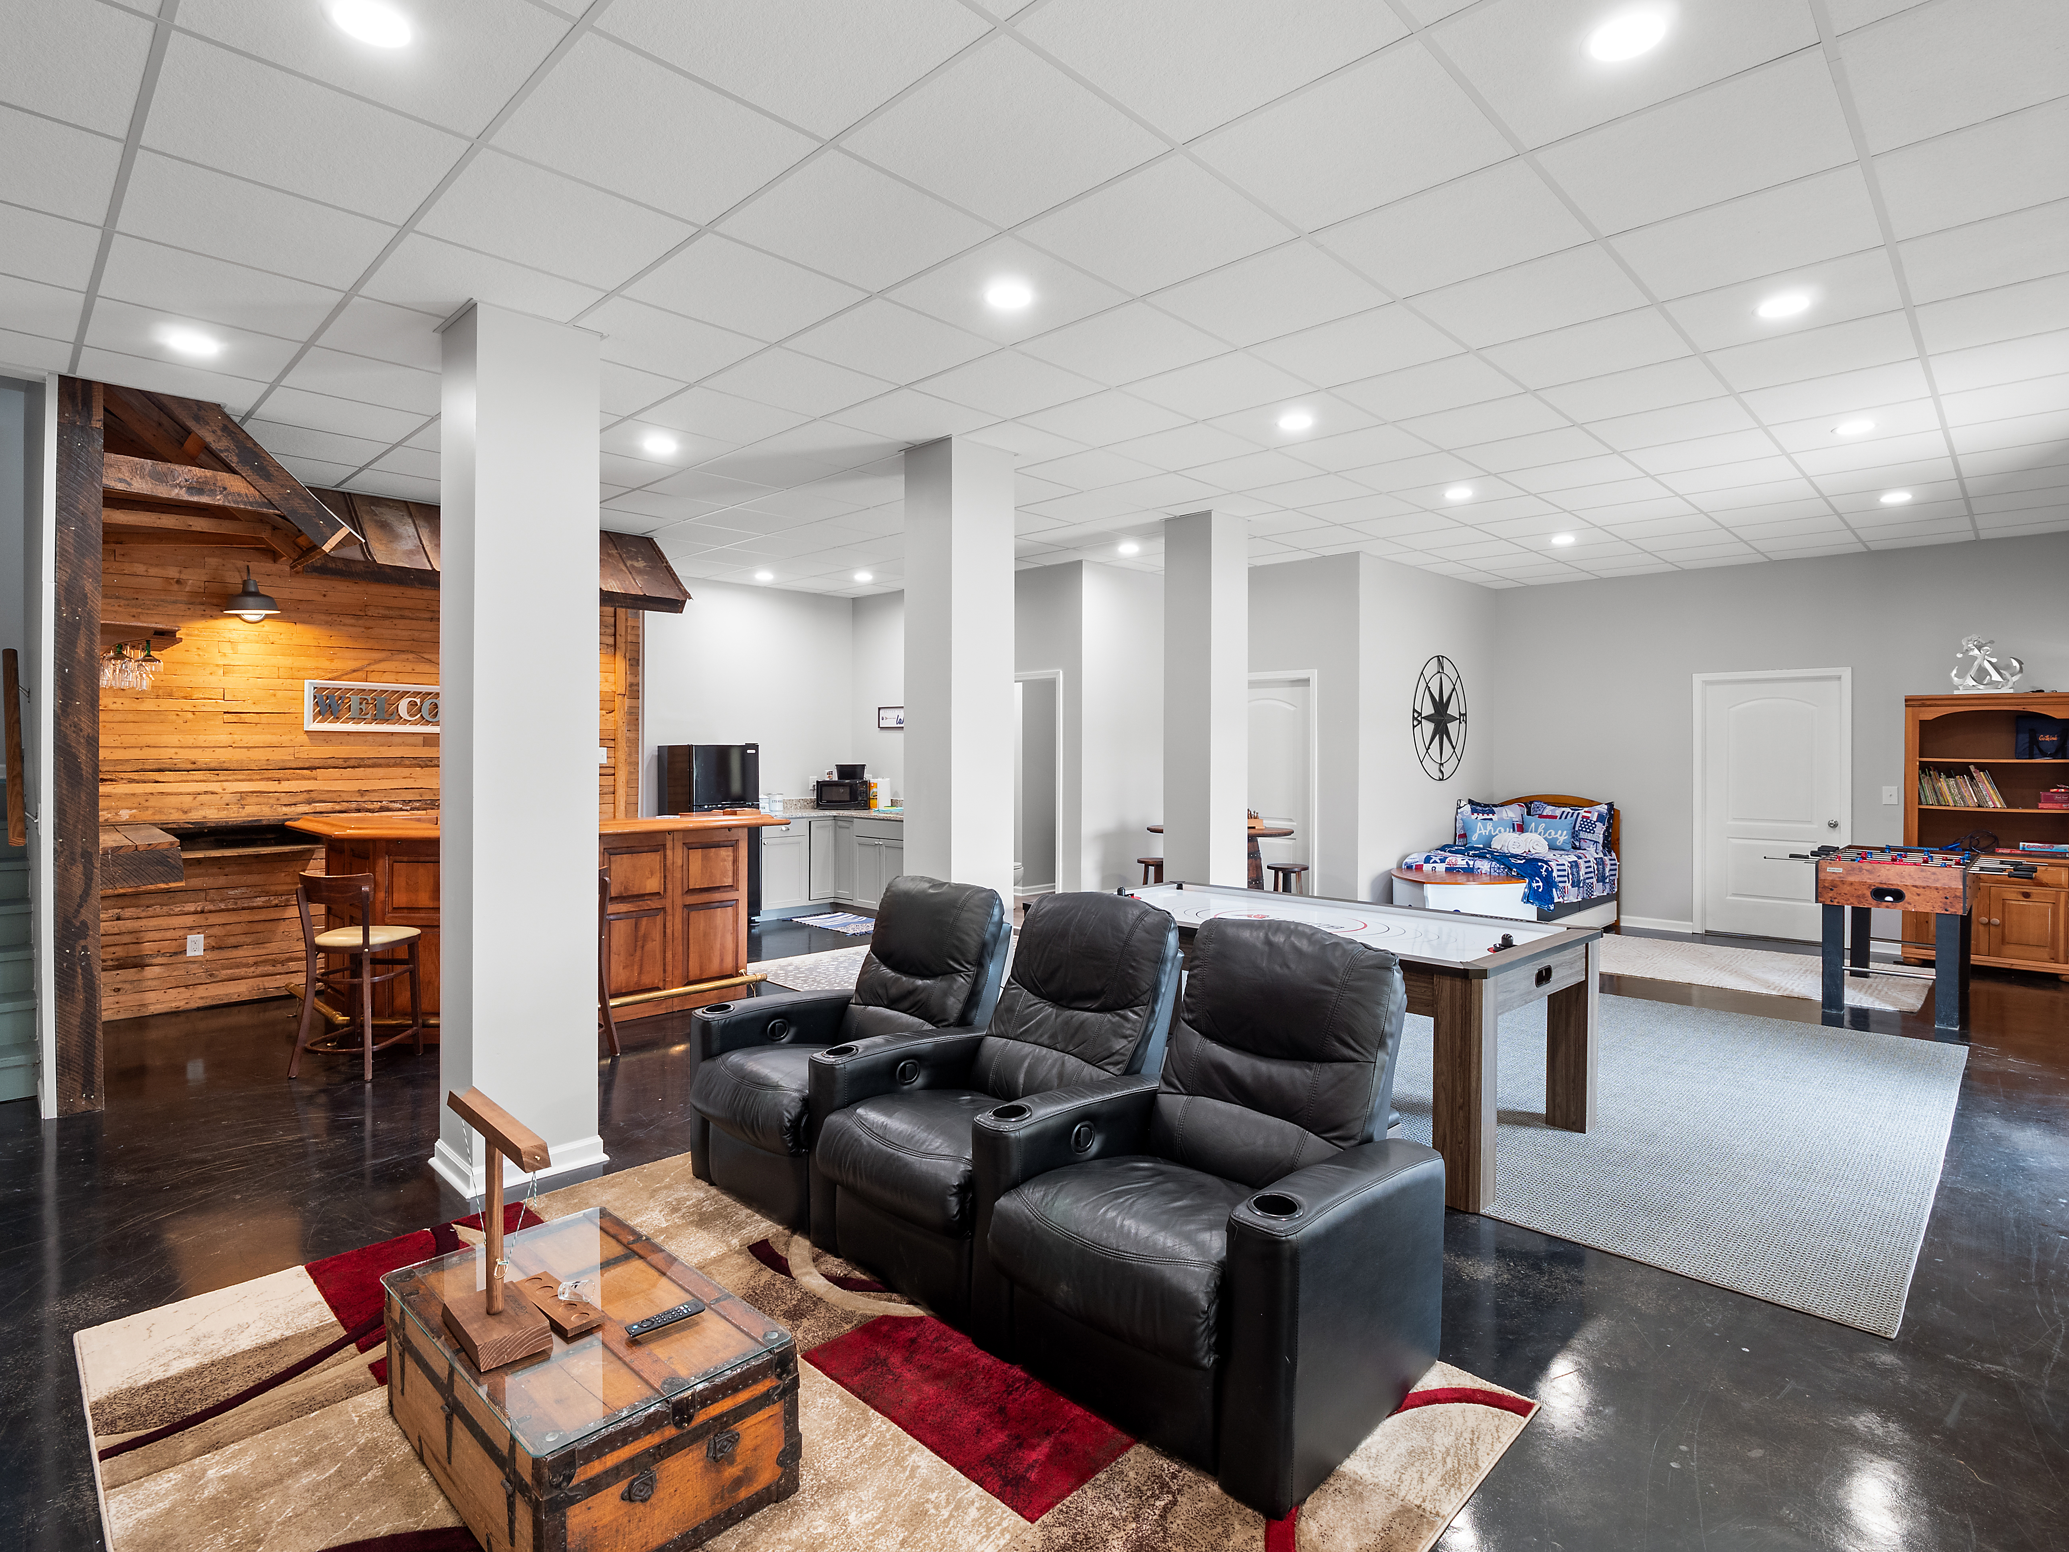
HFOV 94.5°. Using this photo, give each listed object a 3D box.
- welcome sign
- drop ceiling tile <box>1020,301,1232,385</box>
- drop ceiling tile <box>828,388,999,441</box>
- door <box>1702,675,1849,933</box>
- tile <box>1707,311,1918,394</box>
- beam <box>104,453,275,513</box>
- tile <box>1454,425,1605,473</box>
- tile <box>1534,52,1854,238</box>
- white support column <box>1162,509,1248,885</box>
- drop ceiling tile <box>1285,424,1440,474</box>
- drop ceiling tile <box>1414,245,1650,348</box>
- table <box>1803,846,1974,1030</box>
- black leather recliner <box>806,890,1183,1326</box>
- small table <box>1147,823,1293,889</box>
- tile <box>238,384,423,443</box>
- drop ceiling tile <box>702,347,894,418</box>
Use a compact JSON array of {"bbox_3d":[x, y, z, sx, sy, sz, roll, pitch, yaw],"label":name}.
[{"bbox_3d":[-4.009,-0.437,6.110,1.043,0.306,0.039,-1,2,-41],"label":"welcome sign"},{"bbox_3d":[0.344,-1.624,3.610,0.594,0.025,0.592,1,2,44],"label":"drop ceiling tile"},{"bbox_3d":[-0.581,-1.704,4.544,0.607,0.021,0.607,2,2,45],"label":"drop ceiling tile"},{"bbox_3d":[5.856,0.253,7.596,0.960,2.130,0.100,1,1,41],"label":"door"},{"bbox_3d":[3.022,-1.641,3.711,0.590,0.020,0.590,1,1,44],"label":"tile"},{"bbox_3d":[-3.800,-1.319,4.370,0.110,0.145,0.680,1,1,44],"label":"beam"},{"bbox_3d":[2.516,-1.654,4.843,0.594,0.025,0.592,1,2,44],"label":"tile"},{"bbox_3d":[1.690,-1.596,2.440,0.594,0.025,0.592,1,2,44],"label":"tile"},{"bbox_3d":[1.143,-0.169,6.423,0.420,3.096,0.420,1,1,44],"label":"white support column"},{"bbox_3d":[1.663,-1.669,4.888,0.590,0.020,0.590,1,1,44],"label":"drop ceiling tile"},{"bbox_3d":[1.672,-1.615,3.236,0.594,0.025,0.592,1,2,44],"label":"drop ceiling tile"},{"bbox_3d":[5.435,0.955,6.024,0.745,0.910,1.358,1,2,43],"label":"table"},{"bbox_3d":[-0.097,0.894,2.924,0.779,1.030,0.894,2,2,45],"label":"black leather recliner"},{"bbox_3d":[1.458,0.878,7.466,1.070,0.927,1.070,1,1,44],"label":"small table"},{"bbox_3d":[-3.326,-1.717,4.566,0.607,0.021,0.607,2,2,45],"label":"tile"},{"bbox_3d":[-1.003,-1.669,4.080,0.605,0.030,0.605,1,1,44],"label":"drop ceiling tile"}]

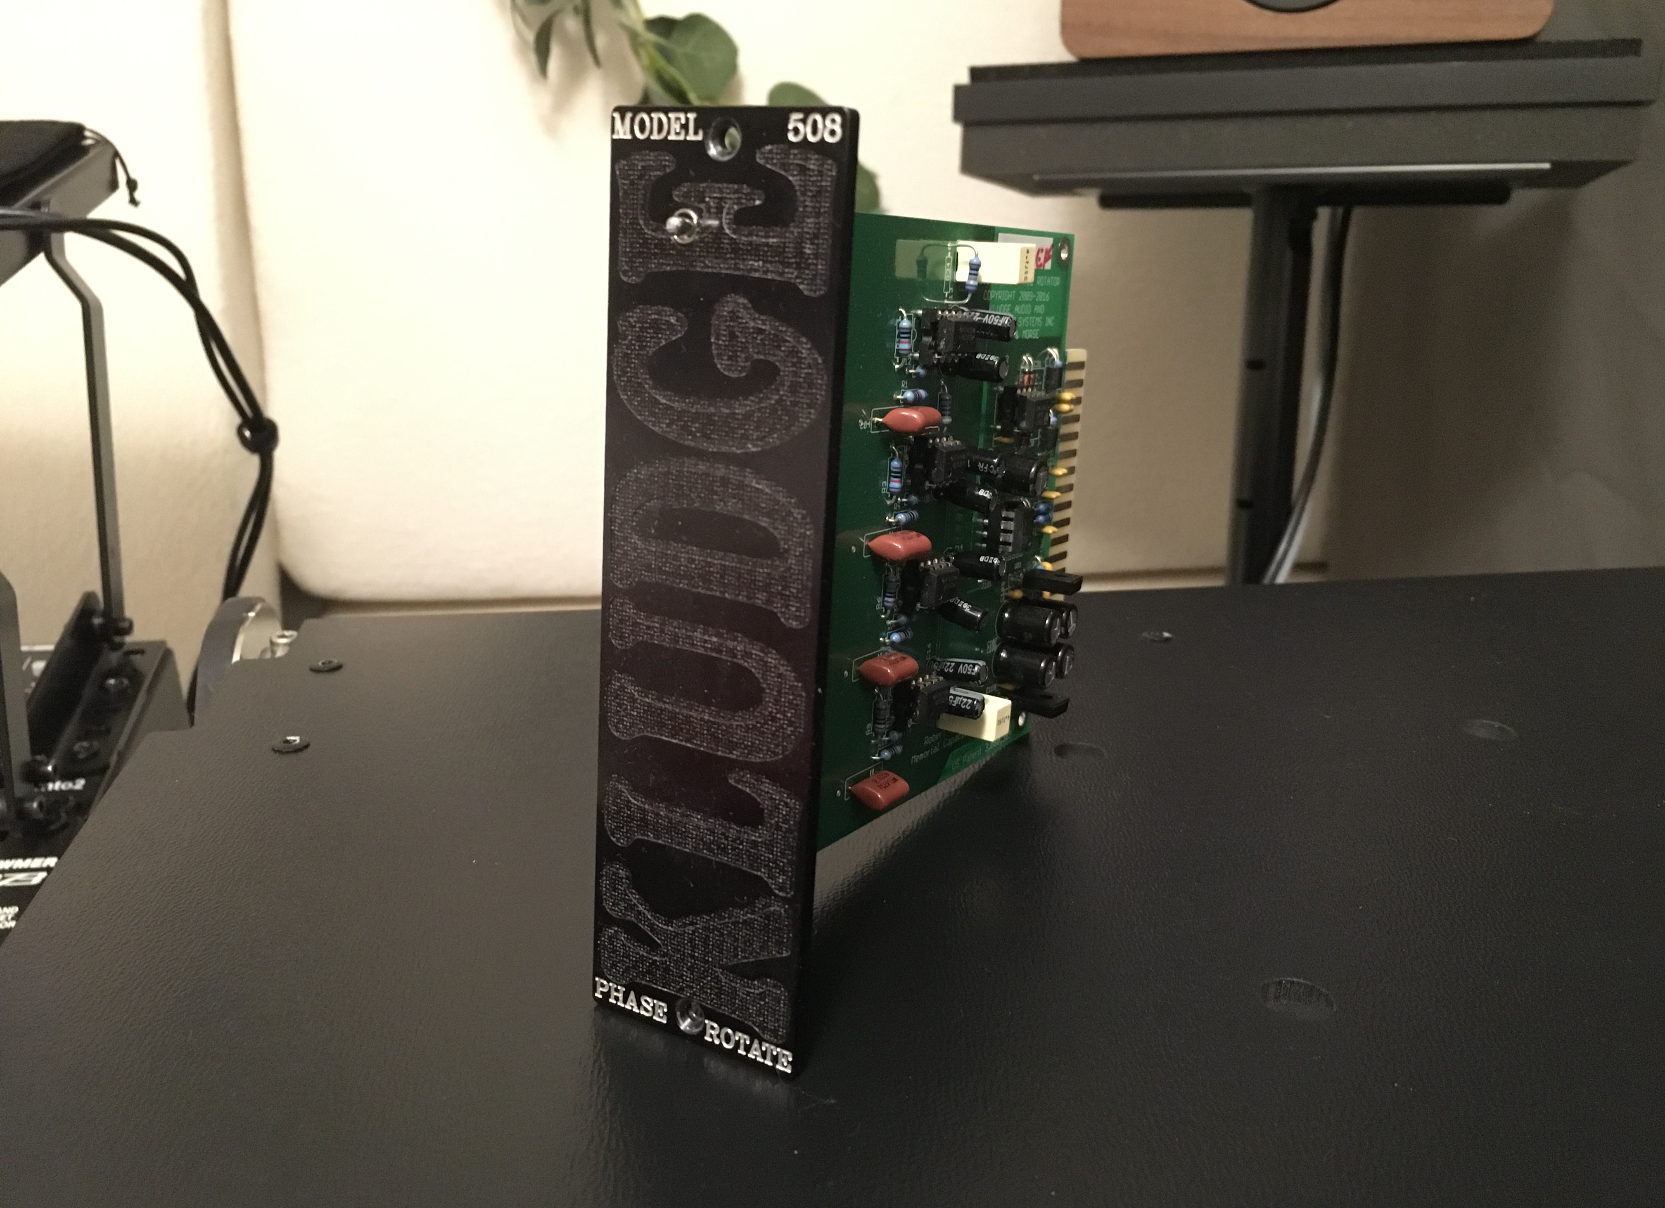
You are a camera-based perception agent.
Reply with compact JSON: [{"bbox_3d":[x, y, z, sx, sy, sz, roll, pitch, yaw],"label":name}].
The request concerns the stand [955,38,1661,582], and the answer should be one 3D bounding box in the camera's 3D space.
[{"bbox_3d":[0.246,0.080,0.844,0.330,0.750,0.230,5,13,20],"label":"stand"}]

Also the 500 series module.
[{"bbox_3d":[0.018,-0.011,0.251,0.038,0.133,0.160,12,16,29],"label":"500 series module"}]

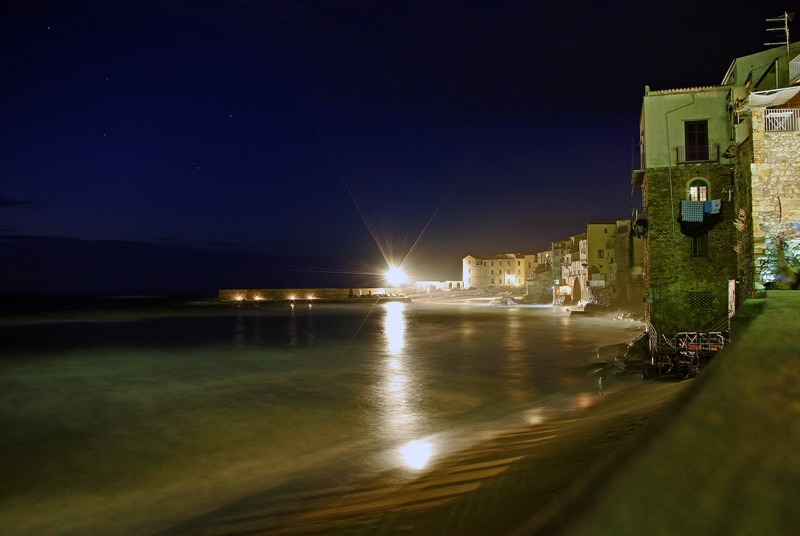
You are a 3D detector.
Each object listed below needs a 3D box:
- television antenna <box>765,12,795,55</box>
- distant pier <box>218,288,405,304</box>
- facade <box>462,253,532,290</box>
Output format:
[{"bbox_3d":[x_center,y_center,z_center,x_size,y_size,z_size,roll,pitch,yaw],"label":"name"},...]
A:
[{"bbox_3d":[21.157,-13.073,33.500,1.500,2.300,0.600,0,-2,3],"label":"television antenna"},{"bbox_3d":[-41.263,13.513,290.000,92.000,7.000,11.000,0,-2,0],"label":"distant pier"},{"bbox_3d":[42.349,1.303,261.000,30.000,15.500,12.000,-1,-2,9],"label":"facade"}]

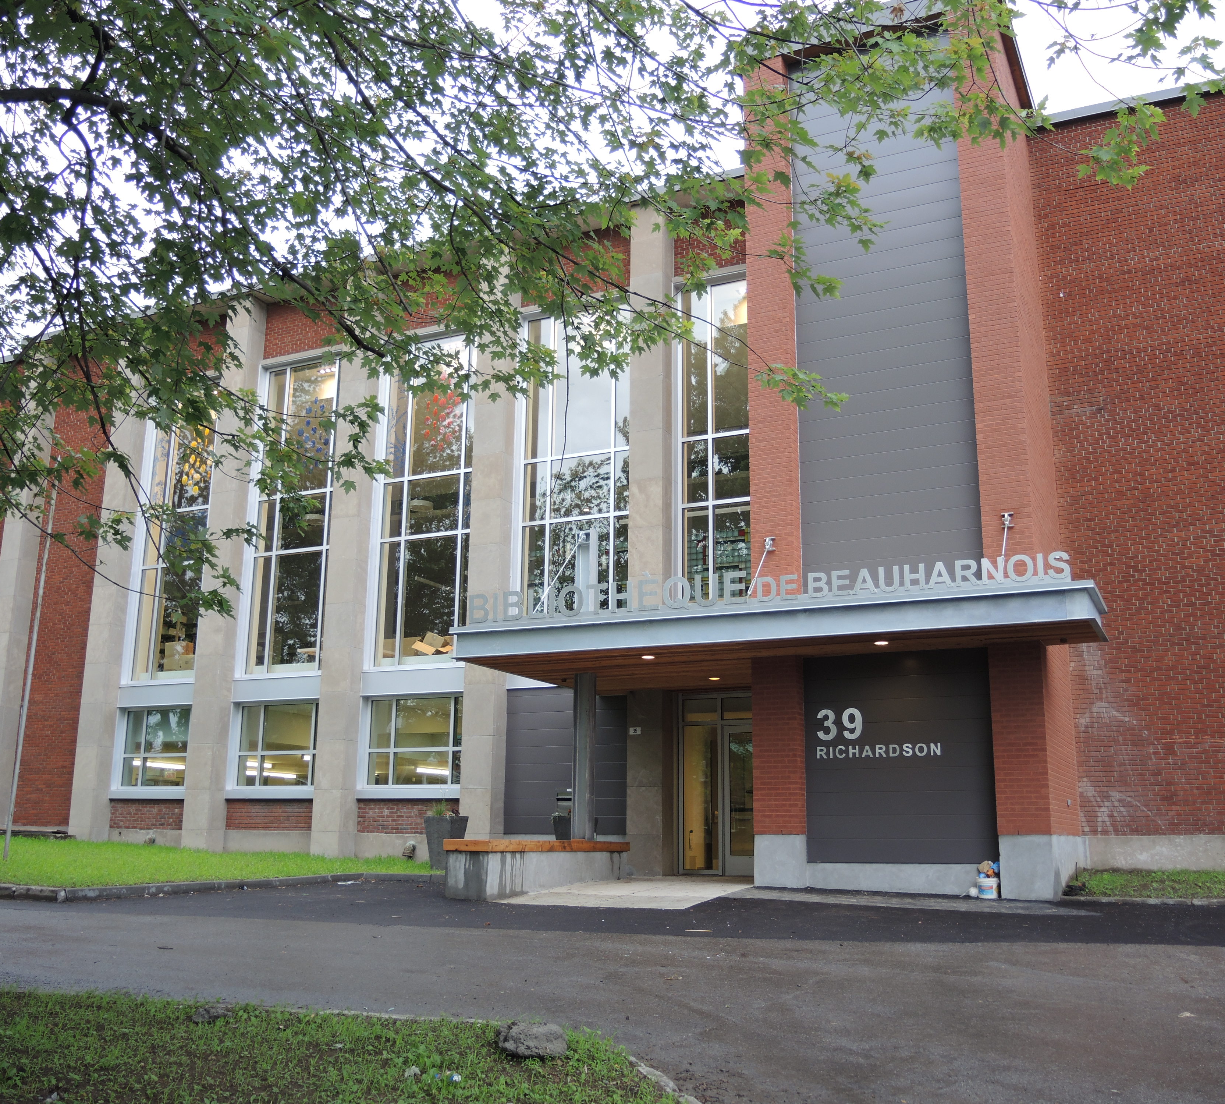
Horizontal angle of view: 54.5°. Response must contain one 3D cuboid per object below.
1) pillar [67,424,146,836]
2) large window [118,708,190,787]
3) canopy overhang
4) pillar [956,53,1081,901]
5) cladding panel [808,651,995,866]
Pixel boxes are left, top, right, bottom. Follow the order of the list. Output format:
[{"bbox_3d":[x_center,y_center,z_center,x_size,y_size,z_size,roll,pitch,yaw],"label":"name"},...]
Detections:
[{"bbox_3d":[-11.136,0.445,26.821,0.687,11.786,0.499,-6,-15,25],"label":"pillar"},{"bbox_3d":[-9.599,4.197,25.555,2.652,1.711,0.250,-6,-15,25],"label":"large window"},{"bbox_3d":[2.584,1.392,16.644,8.135,0.417,5.096,-6,-14,25],"label":"canopy overhang"},{"bbox_3d":[5.688,-1.275,16.689,0.589,11.646,3.874,-6,-14,25],"label":"pillar"},{"bbox_3d":[3.595,2.568,14.948,2.399,2.628,0.119,-6,-14,25],"label":"cladding panel"}]

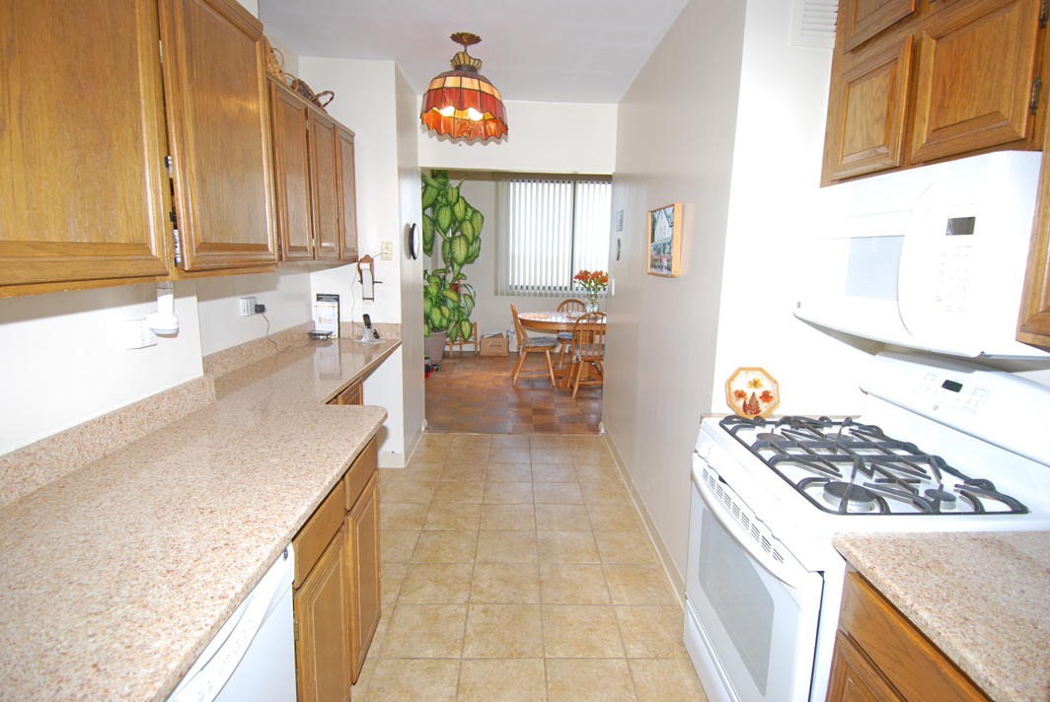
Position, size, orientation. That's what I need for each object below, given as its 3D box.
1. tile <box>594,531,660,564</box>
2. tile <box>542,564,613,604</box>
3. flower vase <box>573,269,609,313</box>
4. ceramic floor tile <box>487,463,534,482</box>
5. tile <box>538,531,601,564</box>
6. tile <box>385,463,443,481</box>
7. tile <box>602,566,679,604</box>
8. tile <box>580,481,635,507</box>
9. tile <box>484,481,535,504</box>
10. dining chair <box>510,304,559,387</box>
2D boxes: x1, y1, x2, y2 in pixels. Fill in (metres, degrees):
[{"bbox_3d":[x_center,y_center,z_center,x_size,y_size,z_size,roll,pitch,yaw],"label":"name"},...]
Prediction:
[{"bbox_3d":[0.522,1.010,2.711,0.305,0.010,0.305,0,10,-1],"label":"tile"},{"bbox_3d":[0.220,1.057,2.381,0.303,0.010,0.300,1,11,-1],"label":"tile"},{"bbox_3d":[0.744,-0.640,5.866,0.420,0.553,0.400,1,11,-1],"label":"flower vase"},{"bbox_3d":[-0.109,0.840,3.611,0.305,0.010,0.305,0,10,-1],"label":"ceramic floor tile"},{"bbox_3d":[0.215,1.001,2.675,0.303,0.010,0.300,1,11,-1],"label":"tile"},{"bbox_3d":[-0.726,0.835,3.600,0.305,0.010,0.305,0,10,-1],"label":"tile"},{"bbox_3d":[0.527,1.062,2.390,0.301,0.010,0.296,1,11,-1],"label":"tile"},{"bbox_3d":[0.513,0.893,3.271,0.301,0.010,0.296,1,11,-1],"label":"tile"},{"bbox_3d":[-0.100,0.886,3.258,0.303,0.010,0.300,1,11,-1],"label":"tile"},{"bbox_3d":[0.119,-0.089,6.145,0.540,0.925,0.450,0,10,-6],"label":"dining chair"}]

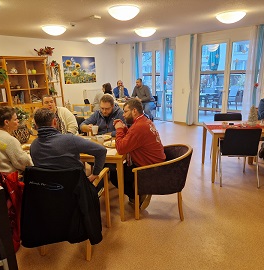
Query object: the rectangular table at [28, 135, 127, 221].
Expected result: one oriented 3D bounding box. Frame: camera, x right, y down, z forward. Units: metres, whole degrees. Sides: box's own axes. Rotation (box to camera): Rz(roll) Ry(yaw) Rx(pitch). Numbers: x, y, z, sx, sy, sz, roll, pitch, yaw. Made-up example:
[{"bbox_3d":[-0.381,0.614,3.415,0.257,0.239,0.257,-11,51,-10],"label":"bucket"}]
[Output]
[{"bbox_3d":[-0.784,0.469,3.023,1.580,0.745,0.830,1,15,10],"label":"rectangular table"}]

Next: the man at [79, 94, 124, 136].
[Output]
[{"bbox_3d":[-0.403,0.058,3.493,0.650,1.270,0.750,0,15,6],"label":"man"}]

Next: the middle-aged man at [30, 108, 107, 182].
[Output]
[{"bbox_3d":[-0.563,0.367,2.334,0.630,1.280,0.720,0,15,8],"label":"middle-aged man"}]

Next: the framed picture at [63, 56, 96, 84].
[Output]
[{"bbox_3d":[-1.555,-1.983,7.348,0.030,0.780,1.180,12,20,41],"label":"framed picture"}]

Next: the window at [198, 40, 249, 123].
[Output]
[{"bbox_3d":[2.376,-1.249,6.163,1.430,2.200,0.100,12,20,41],"label":"window"}]

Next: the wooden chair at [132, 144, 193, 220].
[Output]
[{"bbox_3d":[0.349,0.499,2.775,0.670,0.750,0.600,0,15,7],"label":"wooden chair"}]

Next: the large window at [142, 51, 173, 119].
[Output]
[{"bbox_3d":[0.827,-1.603,7.854,1.300,2.270,0.120,11,19,39],"label":"large window"}]

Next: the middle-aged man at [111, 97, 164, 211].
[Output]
[{"bbox_3d":[0.092,0.226,2.772,0.700,1.290,0.560,2,15,13],"label":"middle-aged man"}]

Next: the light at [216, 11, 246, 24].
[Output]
[{"bbox_3d":[1.722,-2.021,4.169,0.470,0.145,0.470,12,20,41],"label":"light"}]

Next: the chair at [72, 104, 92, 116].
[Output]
[{"bbox_3d":[-1.172,-0.249,5.543,0.510,0.850,0.550,0,15,6],"label":"chair"}]

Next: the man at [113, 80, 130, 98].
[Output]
[{"bbox_3d":[-0.359,-1.072,7.724,0.560,1.340,0.780,-2,14,-3],"label":"man"}]

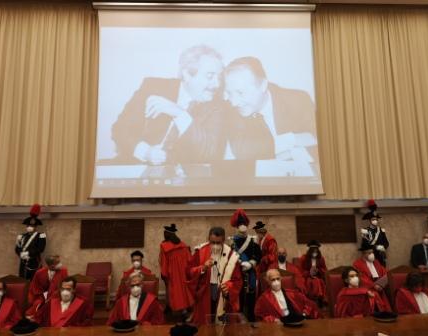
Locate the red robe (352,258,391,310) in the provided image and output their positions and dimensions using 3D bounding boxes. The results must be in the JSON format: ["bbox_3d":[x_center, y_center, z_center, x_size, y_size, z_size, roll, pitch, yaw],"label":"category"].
[{"bbox_3d":[2.636,1.997,5.844,0.580,0.950,0.620,1,-10,-14],"label":"red robe"}]

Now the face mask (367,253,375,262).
[{"bbox_3d":[2.645,1.508,5.875,0.130,0.150,0.090,1,-10,-13],"label":"face mask"}]

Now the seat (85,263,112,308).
[{"bbox_3d":[-2.390,2.443,7.285,0.530,0.910,0.550,-1,-9,-2],"label":"seat"}]

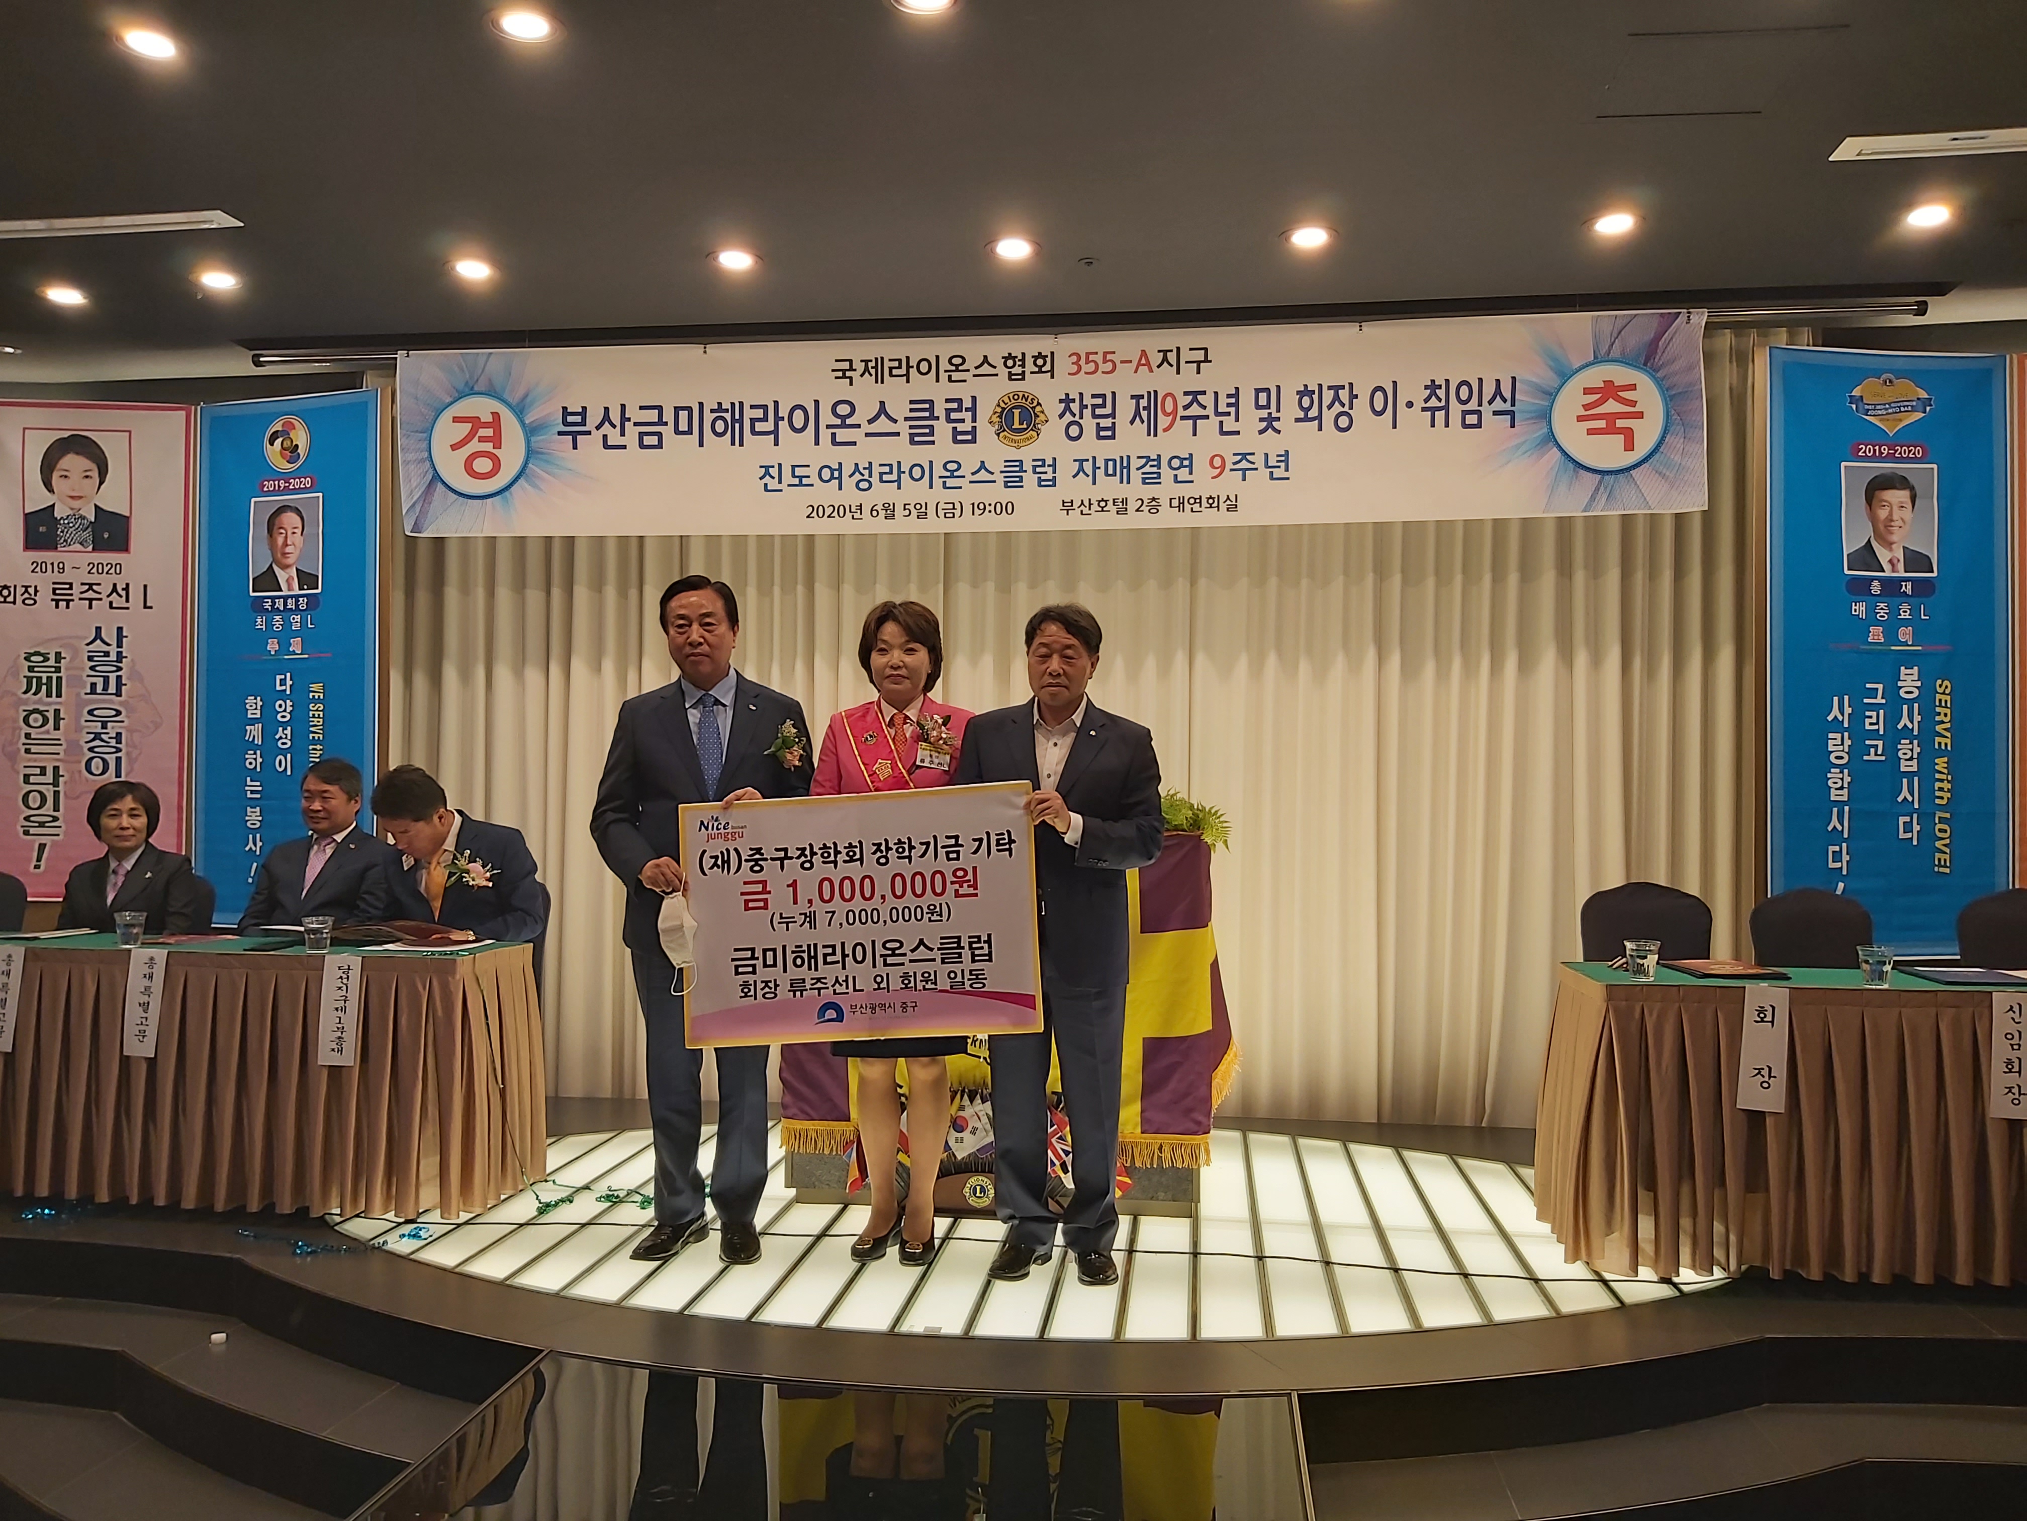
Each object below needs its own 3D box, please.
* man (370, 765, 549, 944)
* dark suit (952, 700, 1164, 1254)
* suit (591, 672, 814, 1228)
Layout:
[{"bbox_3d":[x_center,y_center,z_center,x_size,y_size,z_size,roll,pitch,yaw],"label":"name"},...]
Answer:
[{"bbox_3d":[-1.723,0.650,4.660,0.580,1.250,0.820,0,-1,8],"label":"man"},{"bbox_3d":[0.111,0.538,3.730,0.530,1.370,0.380,0,-1,5],"label":"dark suit"},{"bbox_3d":[-0.795,0.493,3.890,0.560,1.430,0.390,0,-1,0],"label":"suit"}]

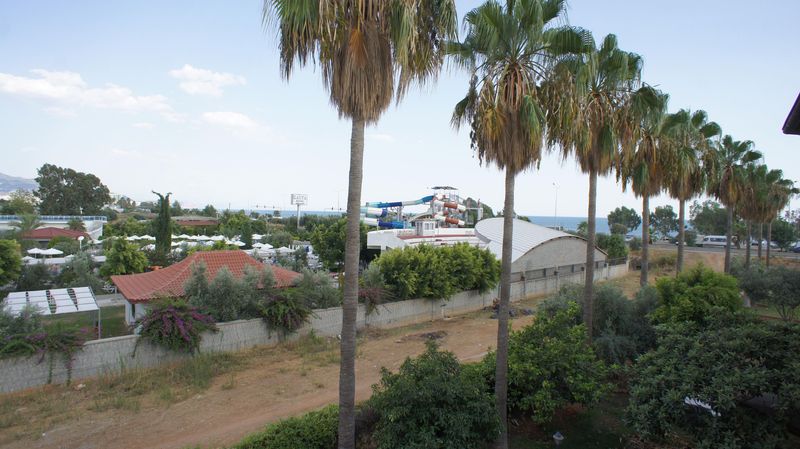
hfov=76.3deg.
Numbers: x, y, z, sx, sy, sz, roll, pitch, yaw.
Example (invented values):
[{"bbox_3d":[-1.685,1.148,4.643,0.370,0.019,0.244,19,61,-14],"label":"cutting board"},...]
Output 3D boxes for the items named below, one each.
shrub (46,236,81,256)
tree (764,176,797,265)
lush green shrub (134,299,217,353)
[{"bbox_3d":[-47.044,3.548,71.111,4.600,3.500,4.200,0,1,-33],"label":"shrub"},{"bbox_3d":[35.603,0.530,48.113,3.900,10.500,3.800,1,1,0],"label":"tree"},{"bbox_3d":[-11.955,5.329,27.000,2.000,2.700,3.500,2,2,44],"label":"lush green shrub"}]

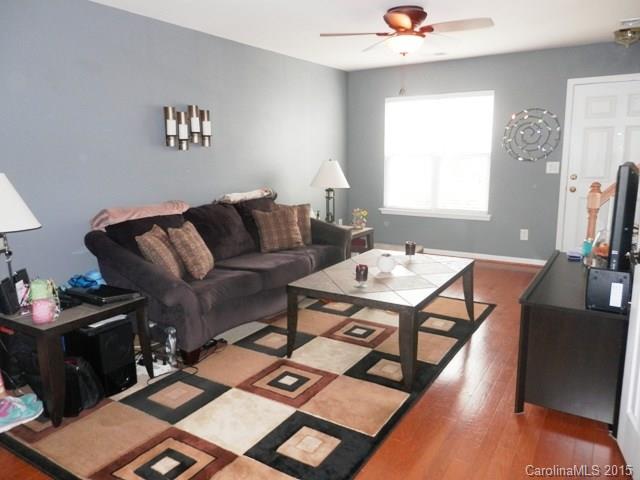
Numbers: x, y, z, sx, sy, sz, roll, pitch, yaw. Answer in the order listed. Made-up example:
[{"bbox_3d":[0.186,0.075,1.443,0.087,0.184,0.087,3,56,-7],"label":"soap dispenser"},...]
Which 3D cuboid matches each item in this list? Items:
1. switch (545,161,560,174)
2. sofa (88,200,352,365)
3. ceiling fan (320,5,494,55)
[{"bbox_3d":[2.618,-0.809,5.190,0.125,0.122,0.013,6,12,32],"label":"switch"},{"bbox_3d":[-0.687,0.172,3.875,0.944,0.924,2.268,6,12,32],"label":"sofa"},{"bbox_3d":[0.693,-1.617,3.599,1.280,0.335,1.280,6,13,32],"label":"ceiling fan"}]

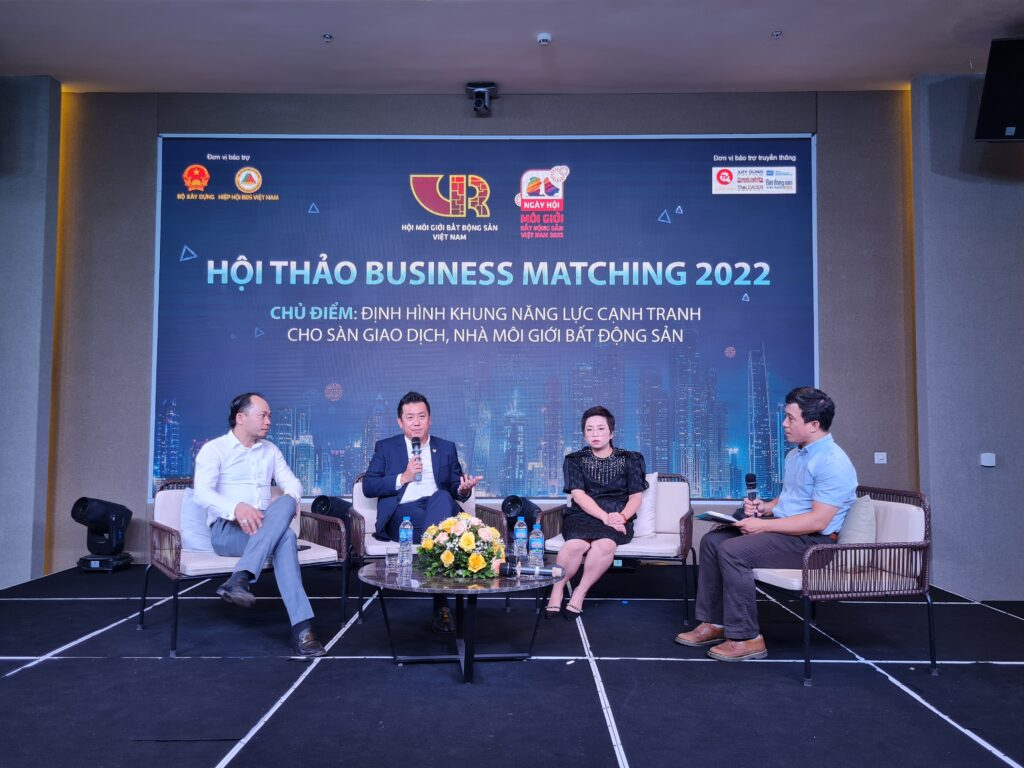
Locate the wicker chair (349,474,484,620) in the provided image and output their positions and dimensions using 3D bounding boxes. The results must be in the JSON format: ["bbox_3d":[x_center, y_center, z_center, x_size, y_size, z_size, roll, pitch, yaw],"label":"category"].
[{"bbox_3d":[-0.505,0.911,4.509,0.867,0.755,0.653,1,-4,-18],"label":"wicker chair"}]

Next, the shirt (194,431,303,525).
[{"bbox_3d":[-1.353,0.477,3.954,0.400,0.490,0.500,-3,-5,43],"label":"shirt"}]

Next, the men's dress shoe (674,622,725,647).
[{"bbox_3d":[0.924,1.194,3.719,0.285,0.104,0.105,1,-4,-17],"label":"men's dress shoe"}]

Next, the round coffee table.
[{"bbox_3d":[-0.219,1.021,3.392,0.895,0.405,0.895,0,-3,0],"label":"round coffee table"}]

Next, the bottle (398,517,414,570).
[{"bbox_3d":[-0.476,0.713,3.478,0.063,0.222,0.063,0,-3,1],"label":"bottle"}]

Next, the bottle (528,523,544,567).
[{"bbox_3d":[0.105,0.699,3.235,0.062,0.218,0.062,0,-3,1],"label":"bottle"}]

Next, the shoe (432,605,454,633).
[{"bbox_3d":[-0.349,1.206,4.005,0.105,0.106,0.280,1,-3,-13],"label":"shoe"}]

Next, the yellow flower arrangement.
[{"bbox_3d":[-0.220,0.694,3.407,0.385,0.250,0.360,0,-3,1],"label":"yellow flower arrangement"}]

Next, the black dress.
[{"bbox_3d":[0.521,0.636,4.472,0.490,0.530,0.500,-1,-4,18],"label":"black dress"}]

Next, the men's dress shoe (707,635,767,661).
[{"bbox_3d":[1.015,1.183,3.471,0.272,0.100,0.102,1,-4,-13],"label":"men's dress shoe"}]

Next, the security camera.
[{"bbox_3d":[-0.232,-2.144,5.826,0.205,0.205,0.180,0,-3,7],"label":"security camera"}]

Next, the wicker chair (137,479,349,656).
[{"bbox_3d":[-1.381,0.881,3.987,0.890,0.750,0.640,3,-5,-40],"label":"wicker chair"}]

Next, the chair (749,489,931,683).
[{"bbox_3d":[1.394,0.865,3.614,0.640,0.755,0.890,1,-4,-12],"label":"chair"}]

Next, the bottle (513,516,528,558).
[{"bbox_3d":[0.042,0.714,3.493,0.062,0.218,0.062,0,-3,1],"label":"bottle"}]

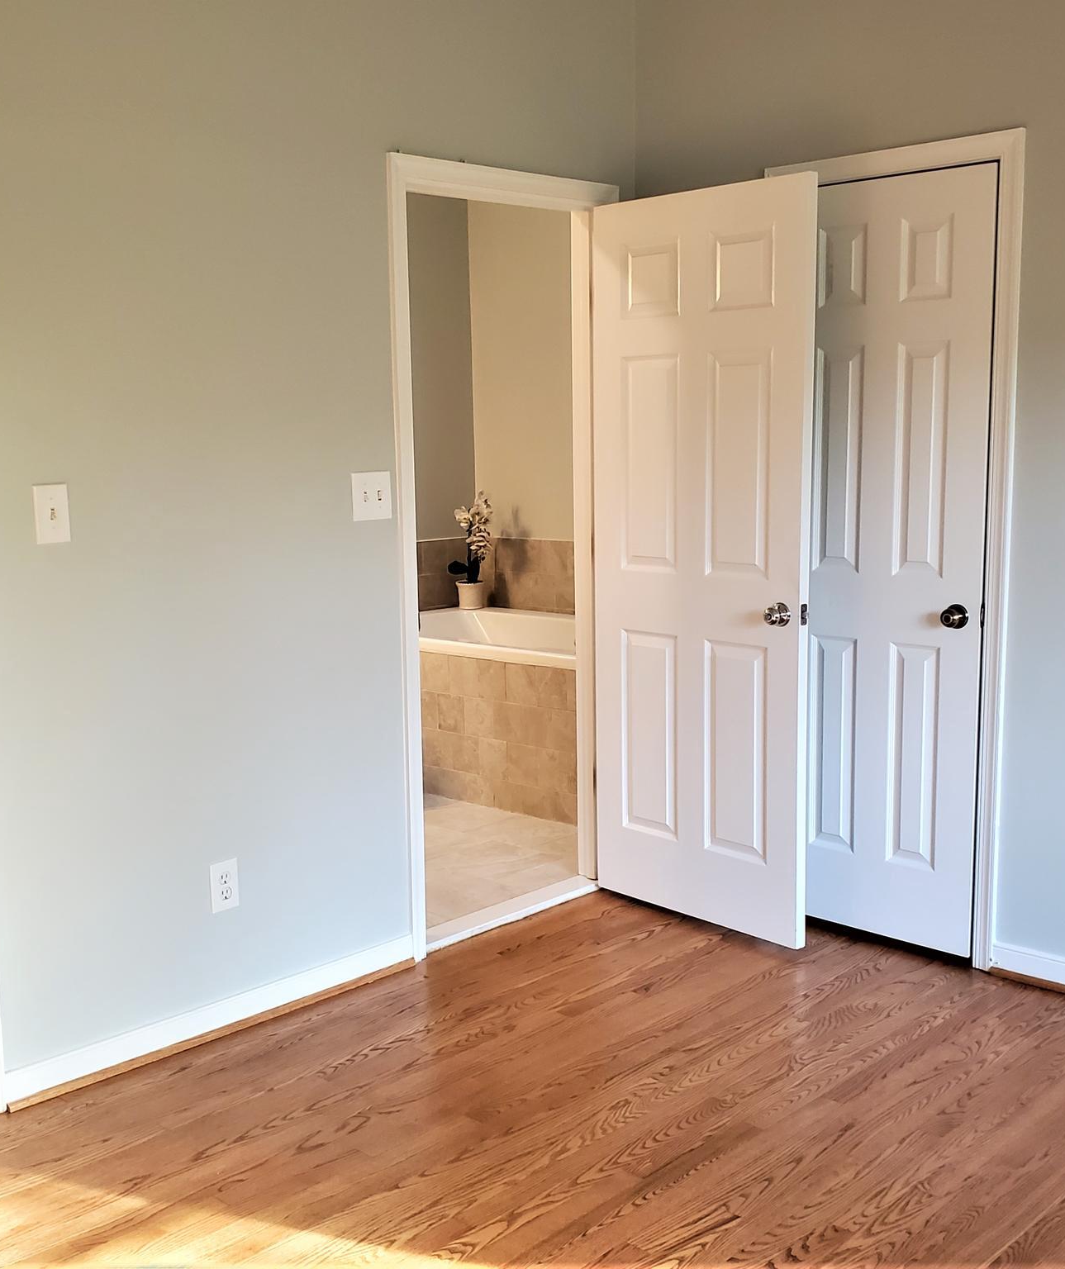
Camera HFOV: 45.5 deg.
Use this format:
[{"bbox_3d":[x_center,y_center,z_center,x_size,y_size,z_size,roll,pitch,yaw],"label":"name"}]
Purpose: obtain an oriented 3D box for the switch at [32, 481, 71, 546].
[{"bbox_3d":[-0.994,-0.251,2.639,0.071,0.121,0.012,-9,11,-43],"label":"switch"}]

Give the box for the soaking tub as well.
[{"bbox_3d":[0.072,0.222,5.071,1.505,0.446,0.792,5,11,37],"label":"soaking tub"}]

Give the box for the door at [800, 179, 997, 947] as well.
[{"bbox_3d":[0.930,-0.170,3.395,0.586,2.003,0.040,6,11,42],"label":"door"}]

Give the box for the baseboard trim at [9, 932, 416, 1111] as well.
[{"bbox_3d":[-0.710,0.906,3.052,1.089,0.092,0.022,-9,11,-43],"label":"baseboard trim"}]

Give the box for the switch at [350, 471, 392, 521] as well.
[{"bbox_3d":[-0.398,-0.347,3.192,0.118,0.118,0.012,-9,11,-43],"label":"switch"}]

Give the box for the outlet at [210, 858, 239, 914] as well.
[{"bbox_3d":[-0.724,0.596,3.006,0.070,0.117,0.010,-9,11,-43],"label":"outlet"}]

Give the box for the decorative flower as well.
[{"bbox_3d":[-0.257,-0.468,5.550,0.148,0.317,0.139,5,11,37],"label":"decorative flower"}]

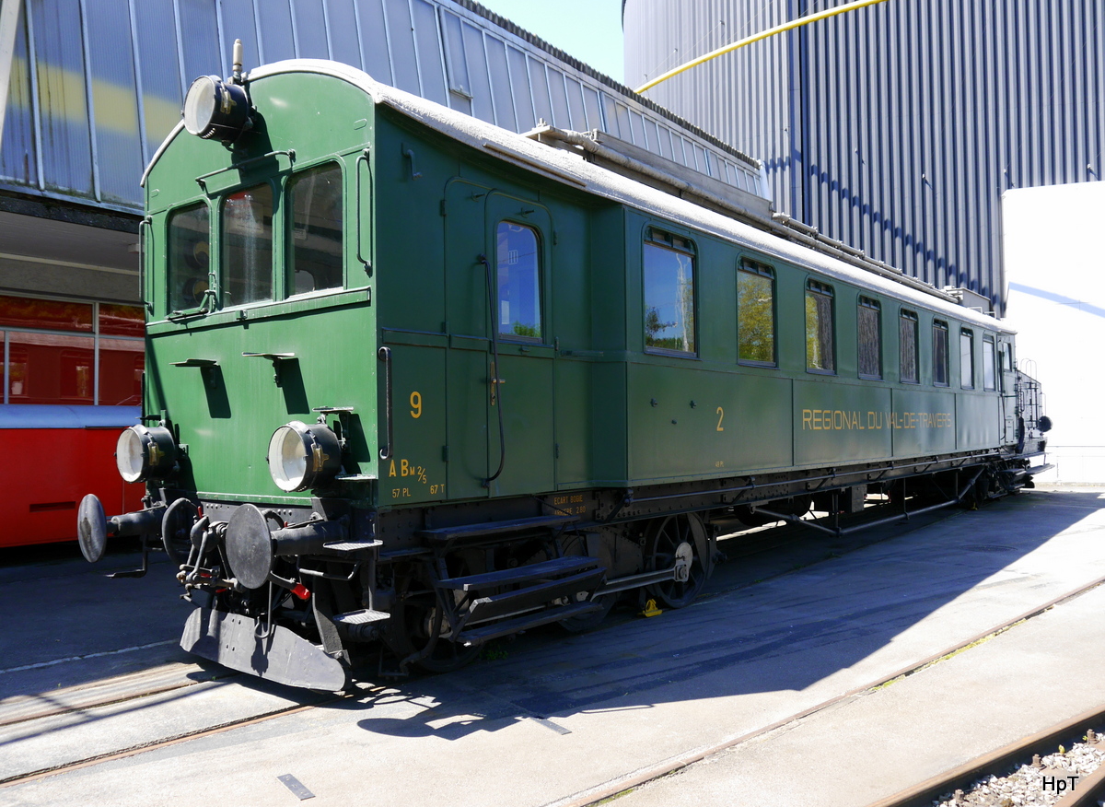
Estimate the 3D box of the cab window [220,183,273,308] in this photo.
[{"bbox_3d":[-1.964,-1.017,5.767,0.570,0.755,0.070,-2,-2,38],"label":"cab window"}]

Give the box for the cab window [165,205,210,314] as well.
[{"bbox_3d":[-2.512,-0.995,6.194,0.570,0.755,0.070,-2,-2,38],"label":"cab window"}]

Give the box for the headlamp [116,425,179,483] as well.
[{"bbox_3d":[-2.739,0.340,6.065,0.370,0.375,0.260,-2,-2,38],"label":"headlamp"}]

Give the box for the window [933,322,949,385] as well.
[{"bbox_3d":[5.719,-0.733,13.221,0.070,0.970,0.810,-2,-2,38],"label":"window"}]

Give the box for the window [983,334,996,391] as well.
[{"bbox_3d":[7.643,-0.684,15.689,0.070,0.970,0.810,-2,-2,38],"label":"window"}]

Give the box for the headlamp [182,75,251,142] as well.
[{"bbox_3d":[-2.096,-1.835,5.607,0.370,0.375,0.260,-2,-2,38],"label":"headlamp"}]

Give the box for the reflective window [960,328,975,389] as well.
[{"bbox_3d":[6.678,-0.708,14.451,0.070,0.970,0.810,-2,-2,38],"label":"reflective window"}]

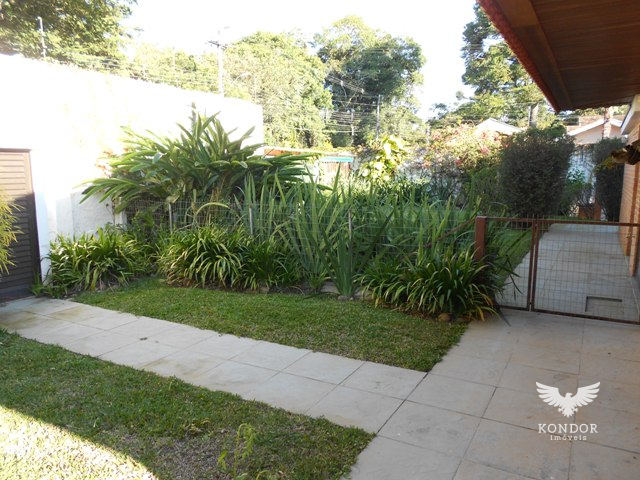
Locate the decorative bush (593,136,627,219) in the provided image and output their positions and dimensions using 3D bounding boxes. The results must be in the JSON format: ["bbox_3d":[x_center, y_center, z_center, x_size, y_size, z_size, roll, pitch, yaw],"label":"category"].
[{"bbox_3d":[9.827,-1.975,16.374,1.200,3.040,1.200,4,8,30],"label":"decorative bush"}]

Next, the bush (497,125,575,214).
[{"bbox_3d":[6.389,-1.761,14.186,2.200,3.110,2.100,3,8,24],"label":"bush"}]

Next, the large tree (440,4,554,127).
[{"bbox_3d":[13.516,-10.358,35.995,9.500,14.940,9.000,3,7,20],"label":"large tree"}]

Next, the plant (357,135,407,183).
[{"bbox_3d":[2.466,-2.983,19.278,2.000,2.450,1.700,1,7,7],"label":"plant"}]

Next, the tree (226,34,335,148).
[{"bbox_3d":[-2.869,-8.360,33.230,7.600,11.450,7.200,0,7,-5],"label":"tree"}]

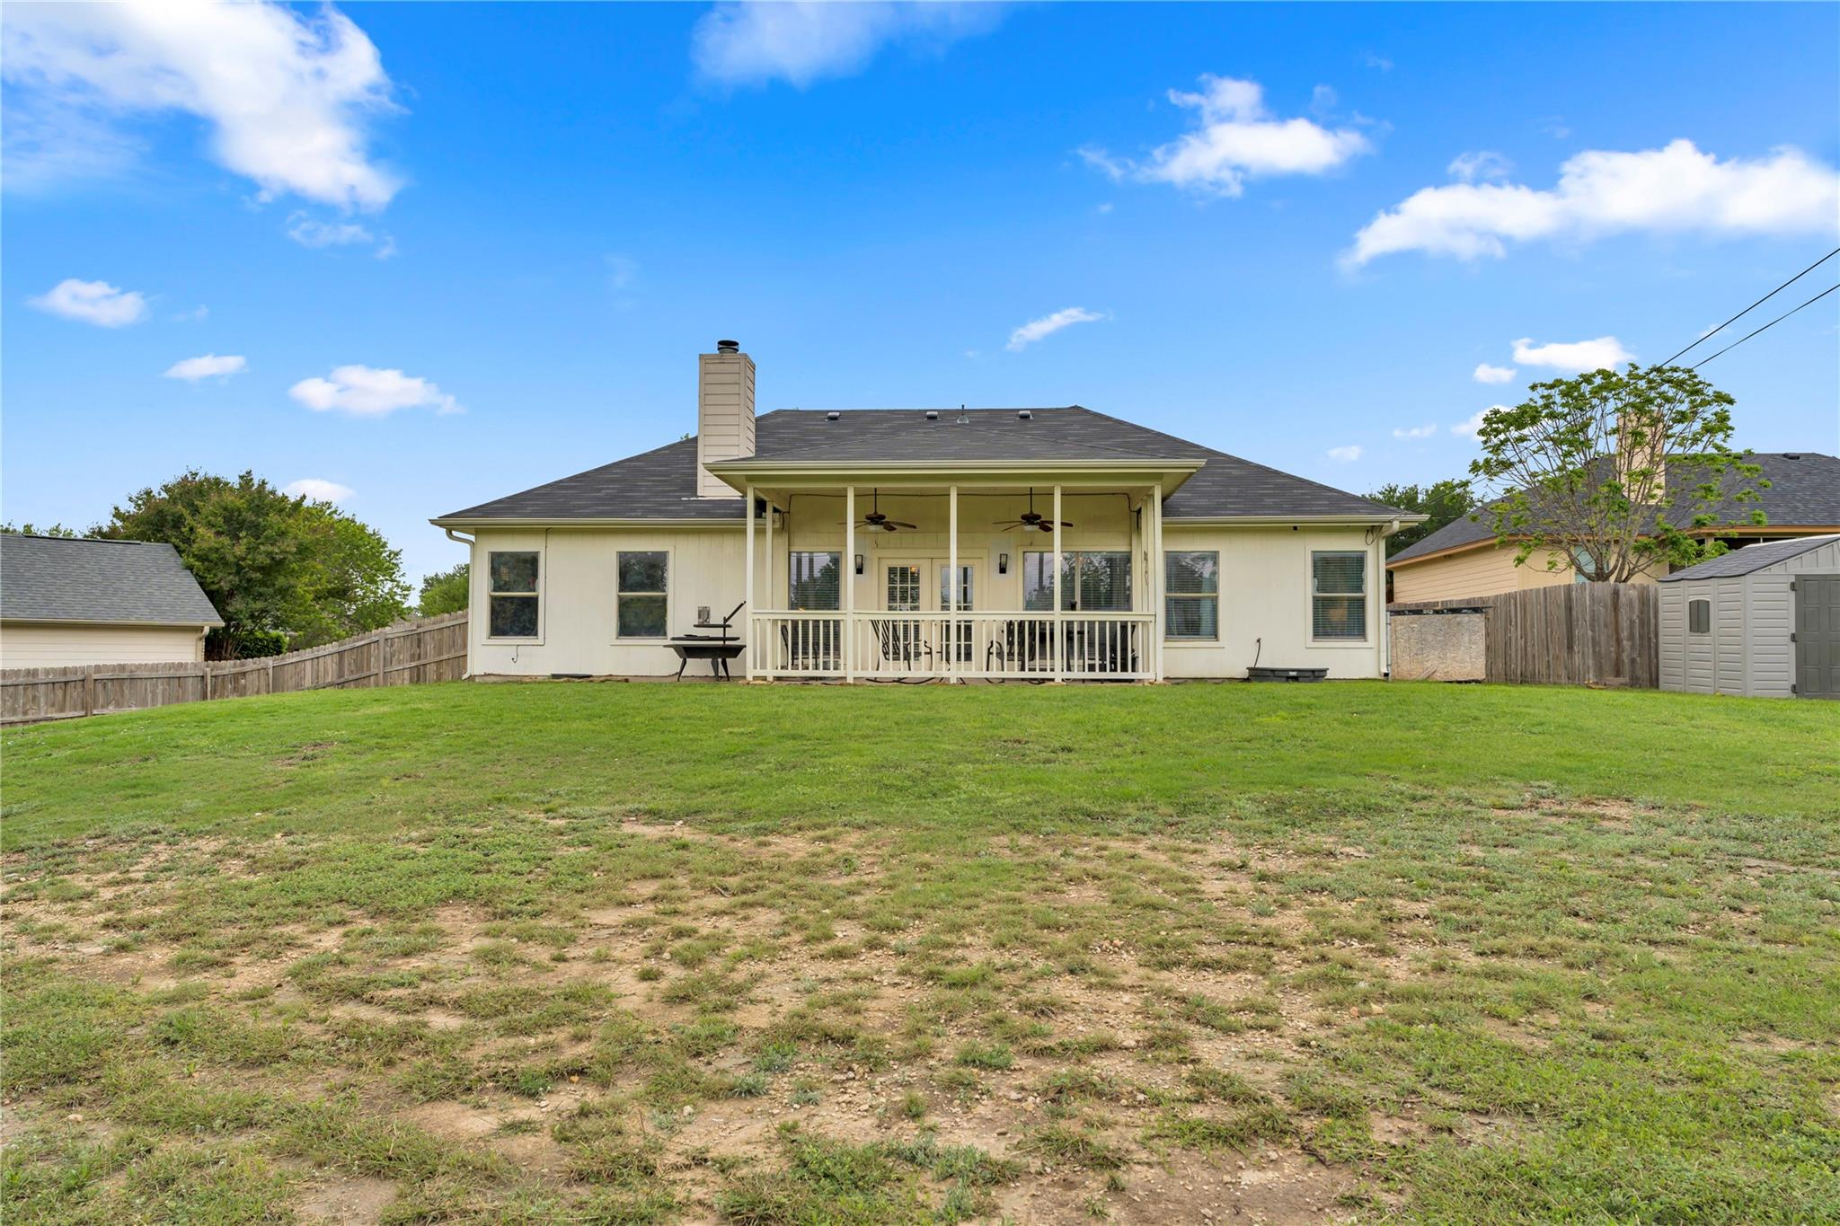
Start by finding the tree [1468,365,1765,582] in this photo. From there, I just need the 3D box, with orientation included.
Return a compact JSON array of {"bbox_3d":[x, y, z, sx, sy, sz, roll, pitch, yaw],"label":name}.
[{"bbox_3d":[13.119,-1.742,23.349,5.200,5.960,5.200,-1,-2,29],"label":"tree"}]

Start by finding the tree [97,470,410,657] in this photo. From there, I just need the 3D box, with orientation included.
[{"bbox_3d":[-17.933,-0.526,33.315,7.700,6.750,7.700,1,-2,-28],"label":"tree"}]

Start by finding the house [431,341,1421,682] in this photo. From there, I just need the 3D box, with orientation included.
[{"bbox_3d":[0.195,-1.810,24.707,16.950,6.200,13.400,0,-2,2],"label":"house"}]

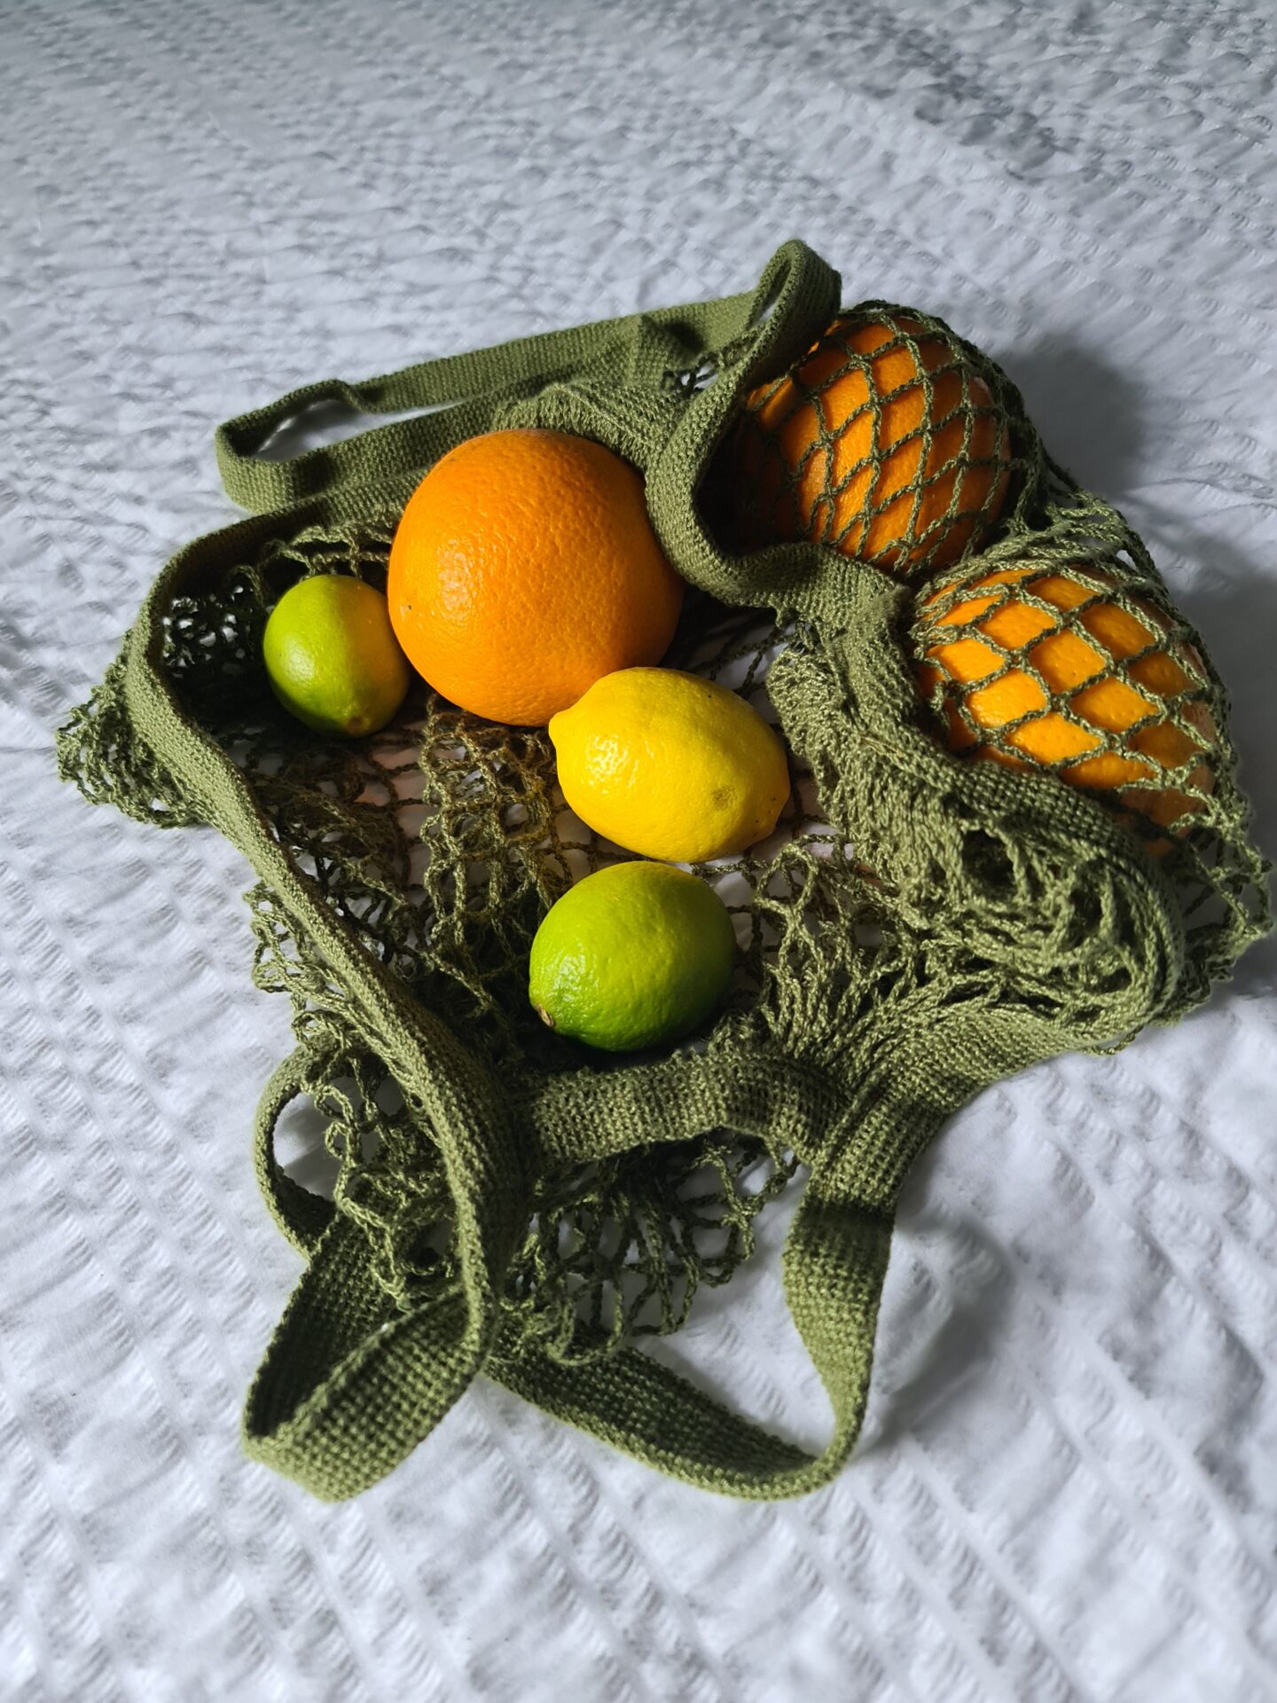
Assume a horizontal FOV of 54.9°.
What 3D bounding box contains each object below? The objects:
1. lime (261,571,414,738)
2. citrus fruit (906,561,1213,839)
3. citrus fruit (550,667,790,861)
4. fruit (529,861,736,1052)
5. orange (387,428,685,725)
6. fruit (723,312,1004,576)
[{"bbox_3d":[-0.093,-0.061,0.383,0.043,0.043,0.054,-16,64,-10],"label":"lime"},{"bbox_3d":[0.120,-0.040,0.347,0.083,0.081,0.083,0,57,0],"label":"citrus fruit"},{"bbox_3d":[0.009,-0.025,0.355,0.074,0.052,0.052,25,61,13],"label":"citrus fruit"},{"bbox_3d":[-0.001,0.028,0.323,0.057,0.047,0.047,-28,61,-17],"label":"fruit"},{"bbox_3d":[-0.031,-0.082,0.371,0.087,0.086,0.087,0,57,0],"label":"orange"},{"bbox_3d":[0.075,-0.131,0.402,0.089,0.088,0.089,0,57,0],"label":"fruit"}]

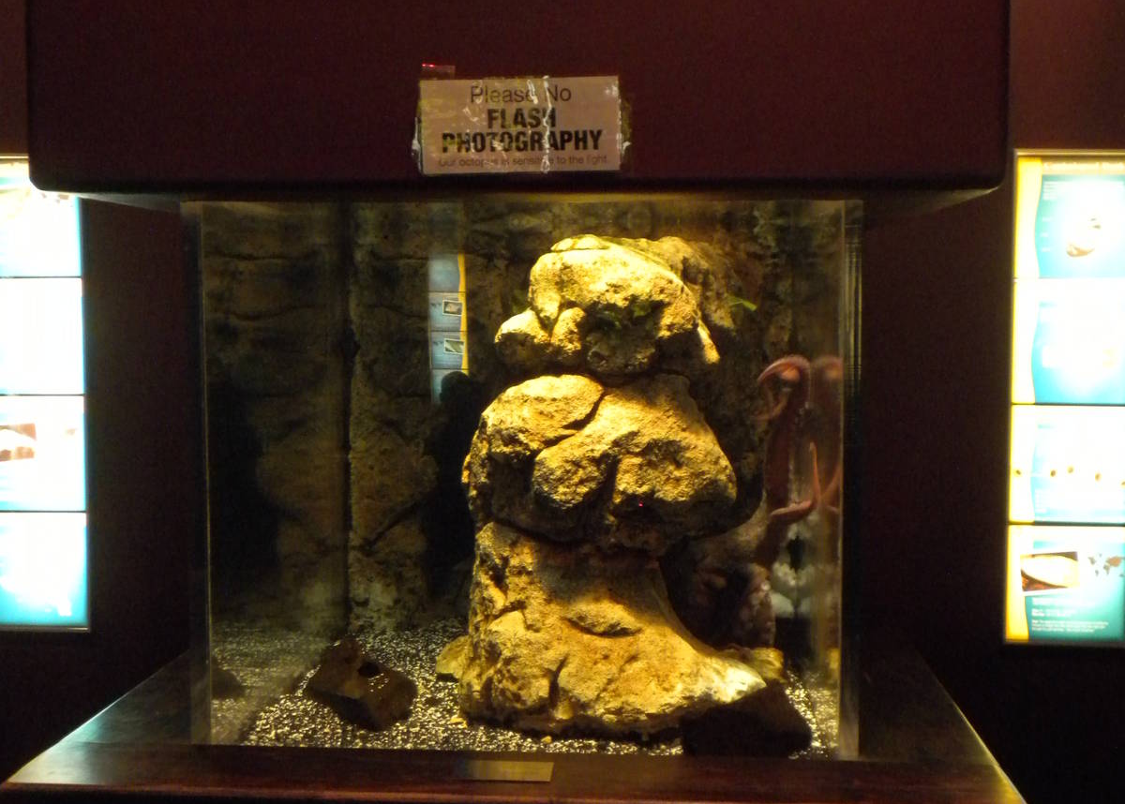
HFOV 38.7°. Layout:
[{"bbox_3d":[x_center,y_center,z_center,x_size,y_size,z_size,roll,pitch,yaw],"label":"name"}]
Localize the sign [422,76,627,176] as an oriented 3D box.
[{"bbox_3d":[-0.056,-0.368,2.132,0.265,0.125,0.010,0,4,4],"label":"sign"}]

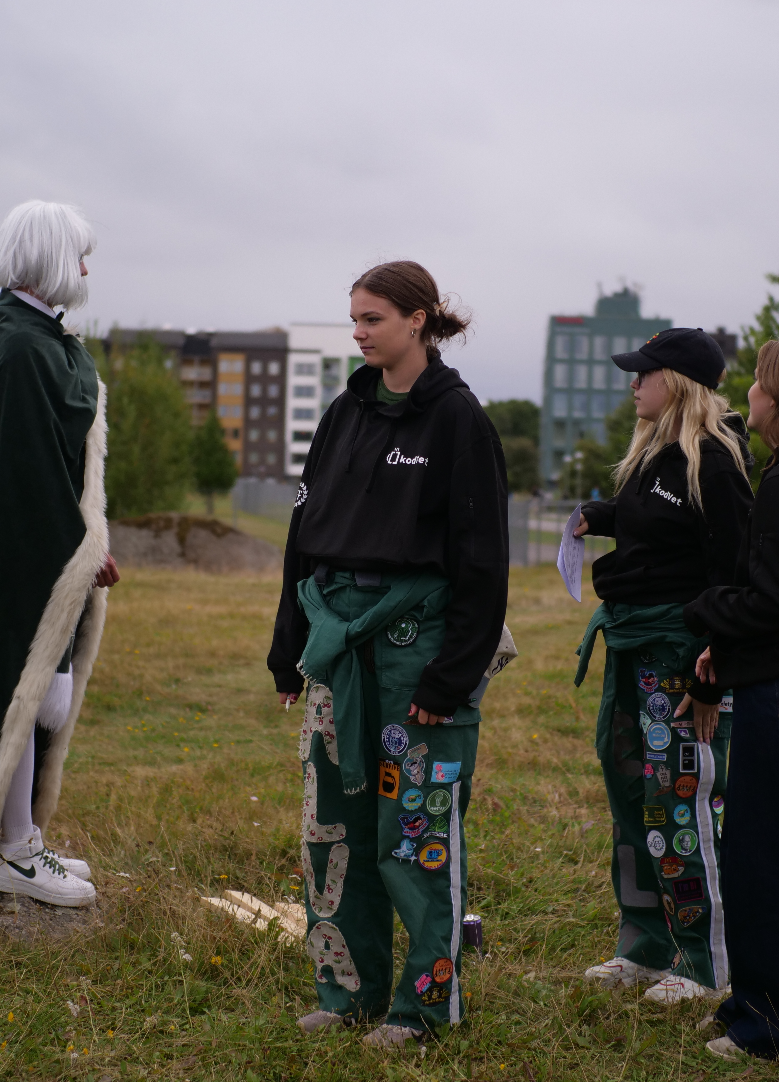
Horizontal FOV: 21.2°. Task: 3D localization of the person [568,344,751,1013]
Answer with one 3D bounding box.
[{"bbox_3d":[0.669,0.299,5.100,0.440,1.650,0.500,0,2,-41],"label":"person"}]

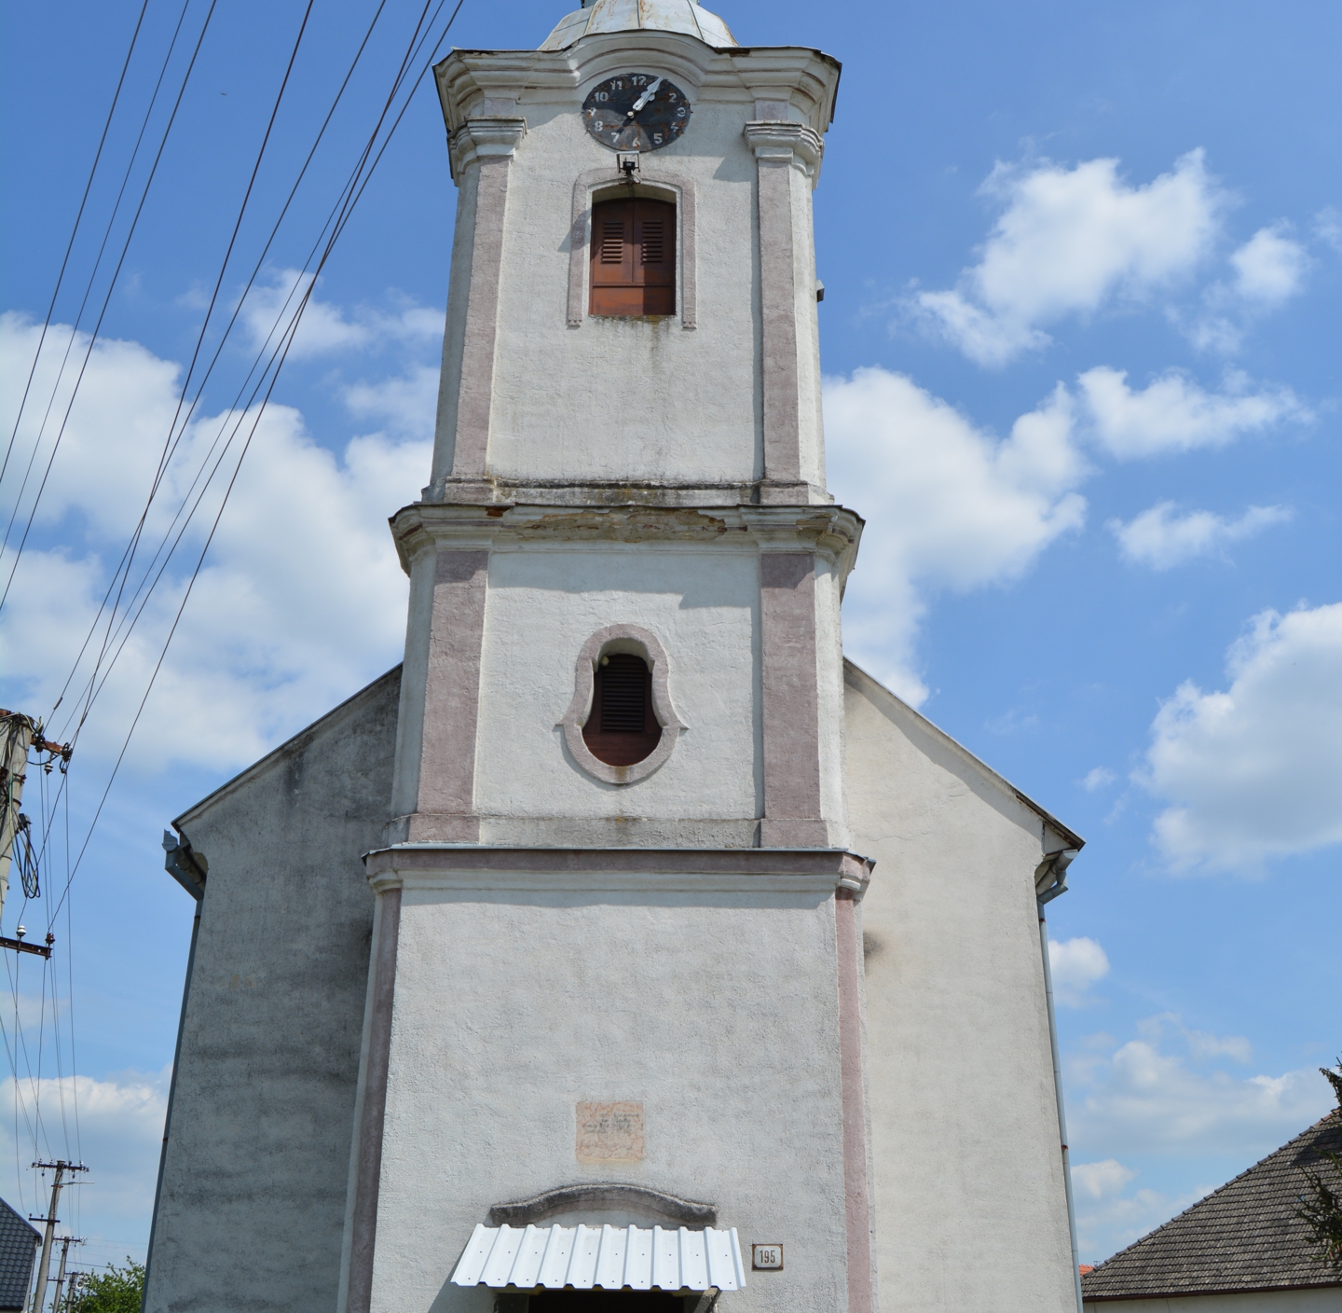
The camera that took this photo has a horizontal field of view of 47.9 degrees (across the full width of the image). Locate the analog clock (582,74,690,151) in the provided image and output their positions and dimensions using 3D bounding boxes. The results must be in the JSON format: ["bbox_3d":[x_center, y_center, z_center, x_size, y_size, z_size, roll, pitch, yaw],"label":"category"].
[{"bbox_3d":[-0.410,-6.485,17.948,1.300,1.300,0.100,1,-26,0],"label":"analog clock"}]

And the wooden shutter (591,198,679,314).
[{"bbox_3d":[-0.428,-4.570,17.302,0.990,1.850,0.090,0,-26,0],"label":"wooden shutter"}]

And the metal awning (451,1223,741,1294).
[{"bbox_3d":[-0.517,4.574,11.520,2.120,0.560,1.420,1,-26,0],"label":"metal awning"}]

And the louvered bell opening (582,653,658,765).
[{"bbox_3d":[-0.472,0.546,14.729,0.770,1.330,0.200,0,-26,0],"label":"louvered bell opening"}]

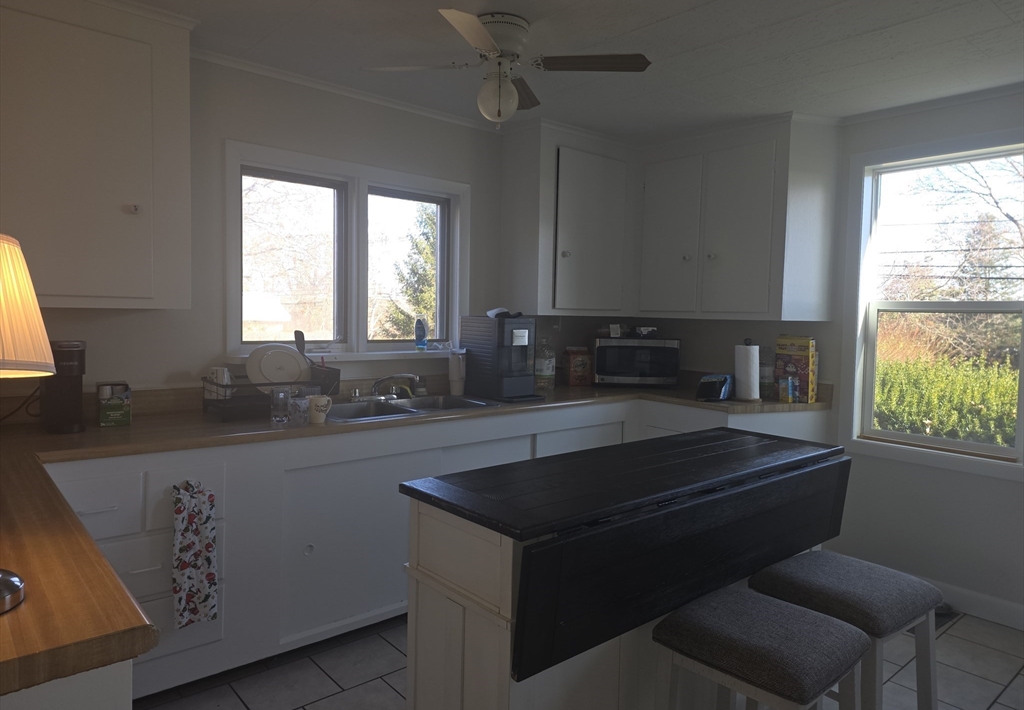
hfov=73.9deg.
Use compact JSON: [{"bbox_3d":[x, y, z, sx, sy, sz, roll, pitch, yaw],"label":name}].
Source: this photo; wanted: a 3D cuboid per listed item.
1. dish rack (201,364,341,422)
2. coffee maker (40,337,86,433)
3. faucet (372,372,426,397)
[{"bbox_3d":[-1.010,0.156,2.896,0.525,0.175,0.335,-2,5,-41],"label":"dish rack"},{"bbox_3d":[-1.597,0.105,2.418,0.113,0.312,0.290,-2,5,-41],"label":"coffee maker"},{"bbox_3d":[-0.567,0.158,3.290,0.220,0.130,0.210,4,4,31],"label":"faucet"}]

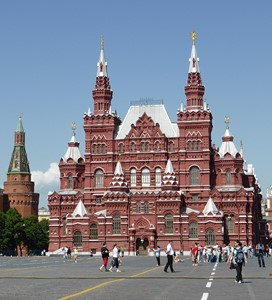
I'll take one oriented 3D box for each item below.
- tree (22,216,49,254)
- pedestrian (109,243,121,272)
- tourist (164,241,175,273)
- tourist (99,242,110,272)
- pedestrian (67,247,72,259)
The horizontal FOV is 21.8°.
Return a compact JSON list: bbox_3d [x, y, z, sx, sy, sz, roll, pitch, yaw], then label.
[{"bbox_3d":[-31.179,27.124,222.814,9.500,12.000,9.000,0,-8,0],"label":"tree"},{"bbox_3d":[-1.183,6.191,40.411,0.650,1.640,0.500,0,-8,0],"label":"pedestrian"},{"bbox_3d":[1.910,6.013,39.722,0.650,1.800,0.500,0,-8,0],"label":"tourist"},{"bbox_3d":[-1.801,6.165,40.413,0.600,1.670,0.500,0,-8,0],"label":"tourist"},{"bbox_3d":[-9.528,14.790,101.115,0.500,1.700,0.400,0,-8,0],"label":"pedestrian"}]

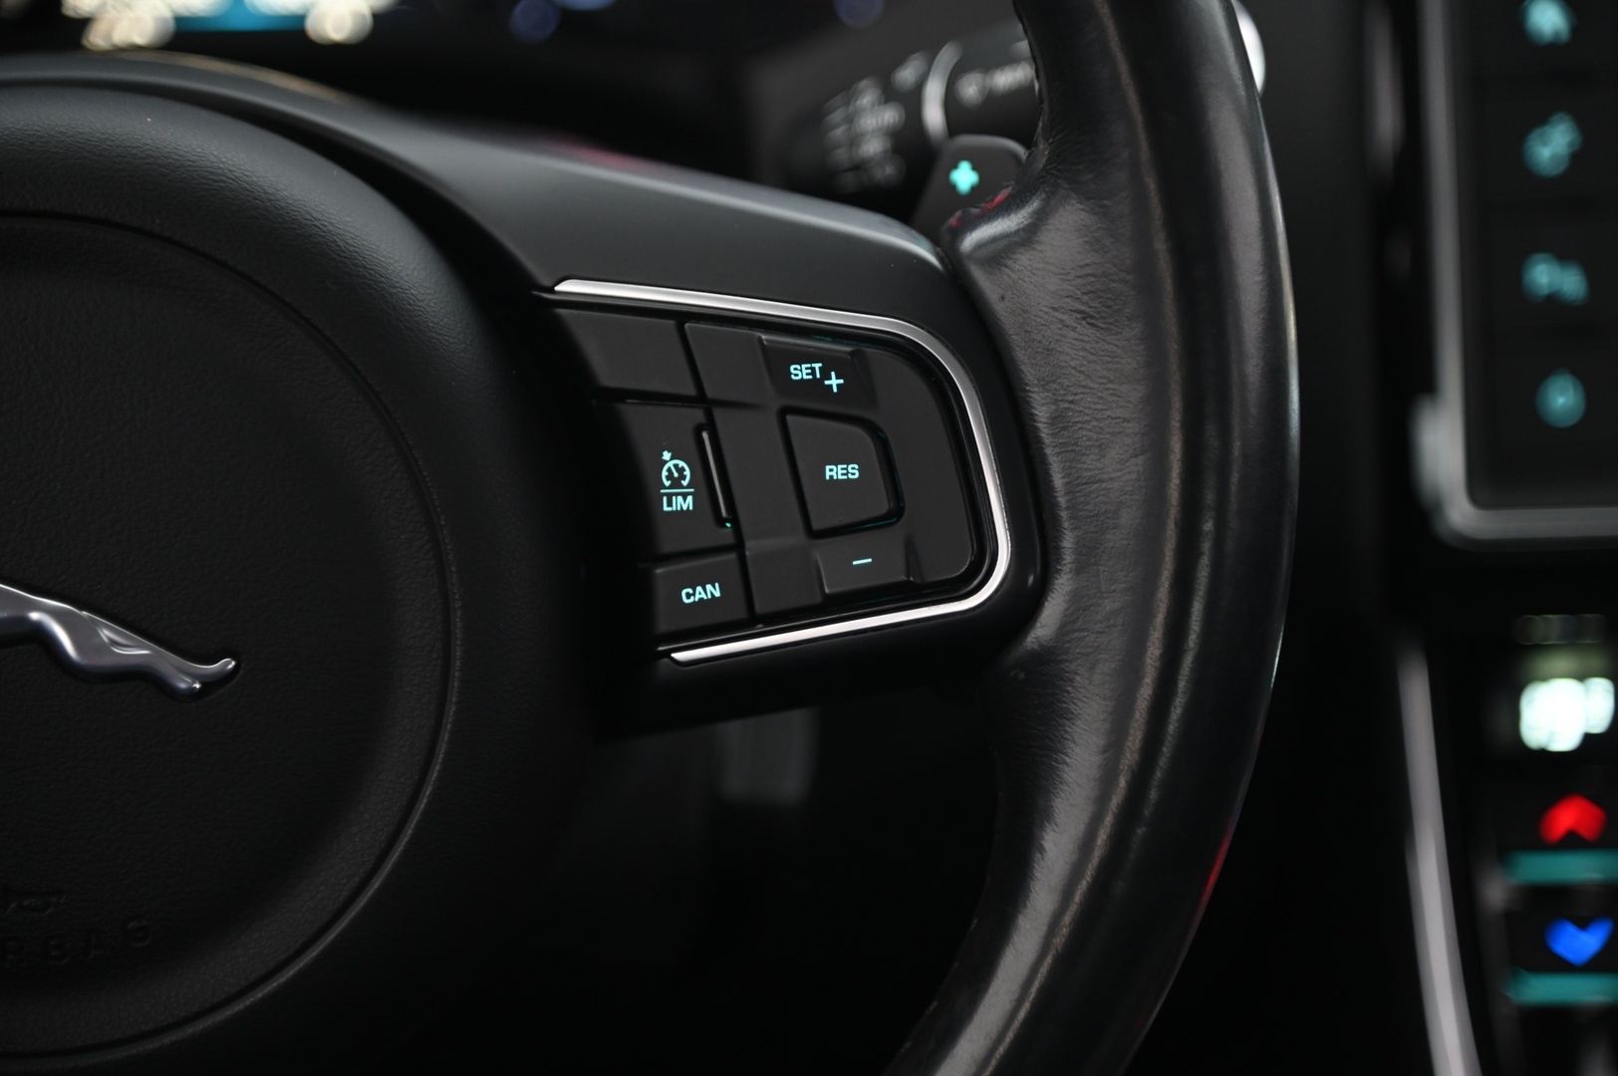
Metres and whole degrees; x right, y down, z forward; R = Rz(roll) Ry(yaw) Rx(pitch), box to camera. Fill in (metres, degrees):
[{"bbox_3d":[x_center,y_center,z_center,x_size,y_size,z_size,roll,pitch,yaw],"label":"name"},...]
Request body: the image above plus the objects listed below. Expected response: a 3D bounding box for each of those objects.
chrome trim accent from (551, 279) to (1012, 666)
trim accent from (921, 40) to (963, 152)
[{"bbox_3d":[-0.004,-0.009,0.780,0.067,0.056,0.014,-1,-20,-6],"label":"chrome trim accent"},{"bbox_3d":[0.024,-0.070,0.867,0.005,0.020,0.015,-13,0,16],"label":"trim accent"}]

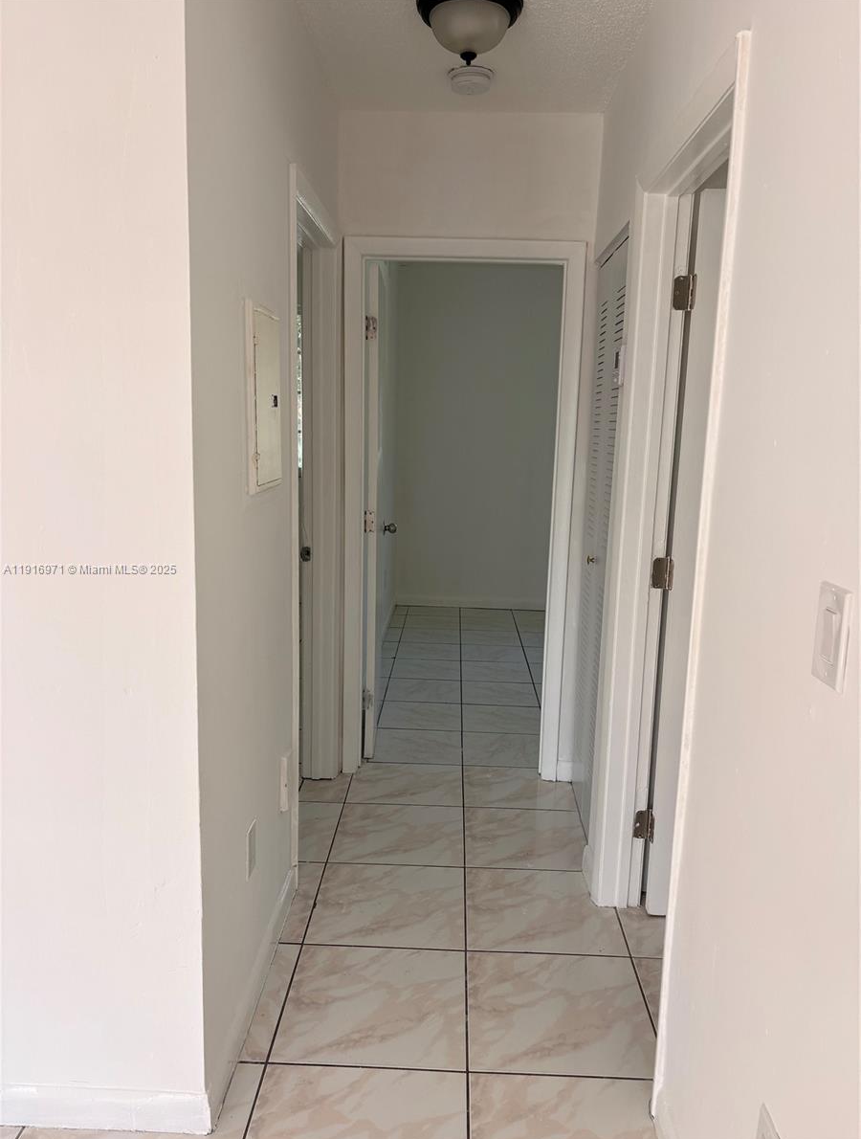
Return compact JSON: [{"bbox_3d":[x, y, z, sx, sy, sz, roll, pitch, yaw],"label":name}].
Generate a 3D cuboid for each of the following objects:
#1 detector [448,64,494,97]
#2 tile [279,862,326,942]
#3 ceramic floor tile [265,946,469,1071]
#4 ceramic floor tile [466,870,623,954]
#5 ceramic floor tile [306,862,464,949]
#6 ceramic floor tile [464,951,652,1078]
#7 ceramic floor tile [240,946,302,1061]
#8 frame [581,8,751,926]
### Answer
[{"bbox_3d":[0.131,-1.573,2.773,0.151,0.044,0.151,2,10,1],"label":"detector"},{"bbox_3d":[-0.387,1.010,2.632,0.069,0.010,0.449,2,10,1],"label":"tile"},{"bbox_3d":[-0.136,1.094,2.177,0.449,0.010,0.449,2,10,1],"label":"ceramic floor tile"},{"bbox_3d":[0.332,1.033,2.614,0.449,0.010,0.449,2,10,1],"label":"ceramic floor tile"},{"bbox_3d":[-0.120,1.007,2.596,0.450,0.010,0.450,2,10,1],"label":"ceramic floor tile"},{"bbox_3d":[0.316,1.096,2.141,0.450,0.010,0.450,2,10,1],"label":"ceramic floor tile"},{"bbox_3d":[-0.393,1.075,2.159,0.070,0.010,0.450,2,10,1],"label":"ceramic floor tile"},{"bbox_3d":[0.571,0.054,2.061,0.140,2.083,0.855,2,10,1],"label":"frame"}]

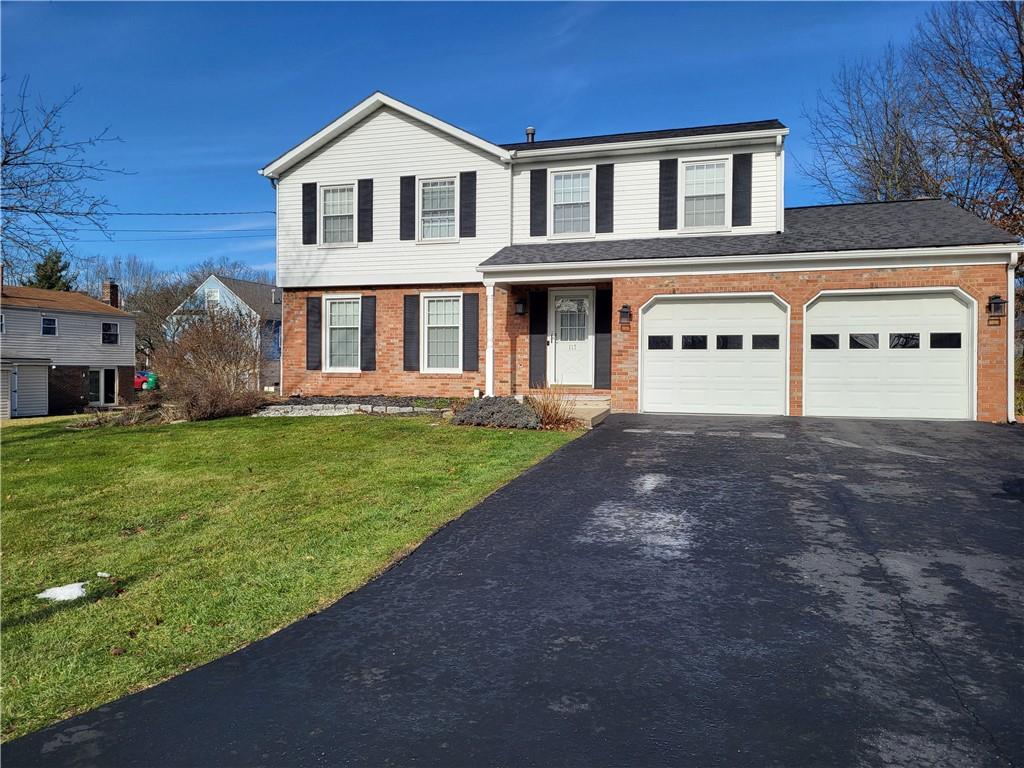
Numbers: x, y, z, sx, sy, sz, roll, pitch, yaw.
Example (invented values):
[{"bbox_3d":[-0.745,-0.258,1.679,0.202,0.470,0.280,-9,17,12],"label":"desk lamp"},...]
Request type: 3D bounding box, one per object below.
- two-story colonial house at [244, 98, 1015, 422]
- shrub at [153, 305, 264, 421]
[{"bbox_3d":[2.433,-3.043,19.613,15.396,7.079,10.573,1,1,18],"label":"two-story colonial house"},{"bbox_3d":[-7.130,-0.520,18.000,2.600,2.550,2.500,1,1,18],"label":"shrub"}]

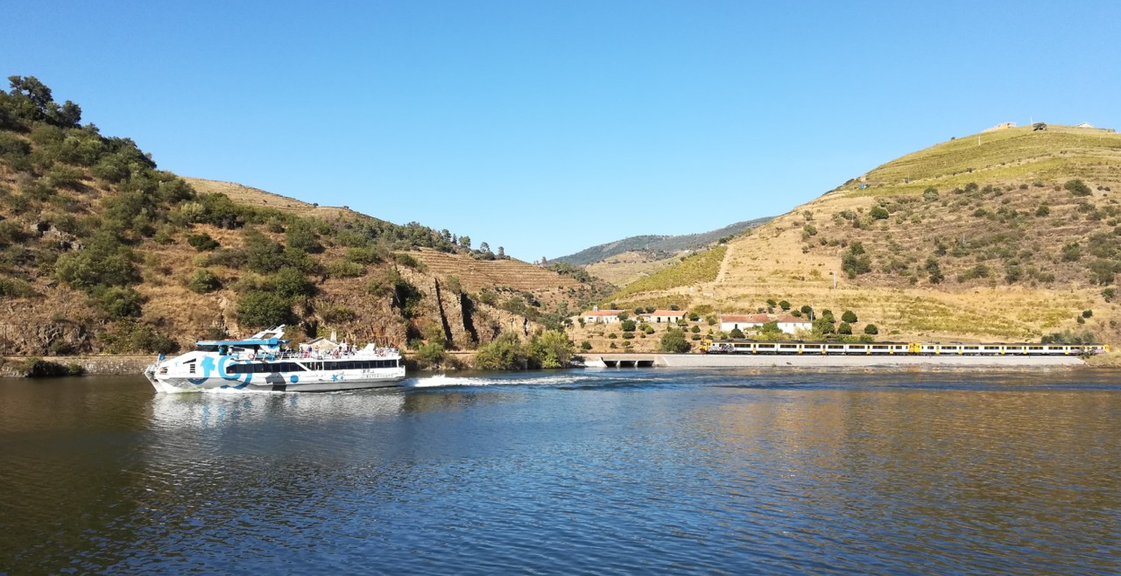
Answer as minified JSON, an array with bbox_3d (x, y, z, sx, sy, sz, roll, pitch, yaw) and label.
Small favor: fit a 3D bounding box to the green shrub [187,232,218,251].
[{"bbox_3d":[-98.152,-12.855,231.000,8.500,4.600,7.000,2,-4,-23],"label":"green shrub"}]

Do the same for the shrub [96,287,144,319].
[{"bbox_3d":[-93.040,3.050,178.000,8.860,6.670,8.000,2,-4,-28],"label":"shrub"}]

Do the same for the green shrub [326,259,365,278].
[{"bbox_3d":[-57.710,-5.290,226.000,10.020,5.170,7.500,1,-4,-14],"label":"green shrub"}]

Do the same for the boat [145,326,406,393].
[{"bbox_3d":[-39.428,9.501,118.890,34.800,9.100,8.000,3,-5,-37],"label":"boat"}]

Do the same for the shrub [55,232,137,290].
[{"bbox_3d":[-102.990,-5.540,187.000,16.360,12.840,13.000,2,-4,-29],"label":"shrub"}]

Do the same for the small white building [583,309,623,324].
[{"bbox_3d":[17.351,11.217,337.000,16.000,5.400,7.000,-1,-4,21],"label":"small white building"}]

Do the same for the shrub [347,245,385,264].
[{"bbox_3d":[-53.912,-9.371,234.000,9.900,4.900,7.500,1,-4,-13],"label":"shrub"}]

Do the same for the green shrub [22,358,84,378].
[{"bbox_3d":[-96.443,15.228,160.000,11.000,3.600,5.000,2,-4,-31],"label":"green shrub"}]

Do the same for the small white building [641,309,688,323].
[{"bbox_3d":[42.628,11.514,338.000,14.500,5.200,7.000,-2,-4,25],"label":"small white building"}]

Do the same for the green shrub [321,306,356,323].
[{"bbox_3d":[-54.050,6.500,205.000,8.250,4.260,6.000,1,-4,-15],"label":"green shrub"}]

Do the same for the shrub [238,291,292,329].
[{"bbox_3d":[-70.418,5.097,200.000,11.800,8.600,9.500,2,-4,-19],"label":"shrub"}]

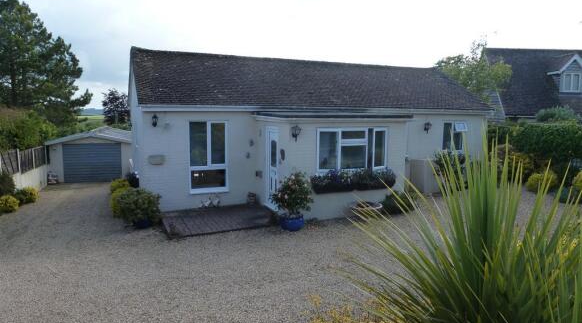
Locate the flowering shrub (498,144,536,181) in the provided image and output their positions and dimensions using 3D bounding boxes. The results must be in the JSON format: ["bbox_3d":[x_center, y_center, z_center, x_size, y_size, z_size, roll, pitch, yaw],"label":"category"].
[{"bbox_3d":[8.675,0.077,15.600,1.350,1.450,1.300,-3,7,-24],"label":"flowering shrub"}]

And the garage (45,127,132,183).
[{"bbox_3d":[-10.933,-0.561,23.445,4.200,2.500,6.300,-2,7,-16],"label":"garage"}]

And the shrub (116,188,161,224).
[{"bbox_3d":[-3.438,0.981,9.100,0.950,0.800,0.900,-3,7,-24],"label":"shrub"}]

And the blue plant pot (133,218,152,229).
[{"bbox_3d":[-3.311,1.382,9.000,0.460,0.280,0.460,-3,7,-24],"label":"blue plant pot"}]

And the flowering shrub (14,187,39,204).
[{"bbox_3d":[-8.321,1.070,12.700,0.720,0.500,0.660,-3,7,-24],"label":"flowering shrub"}]

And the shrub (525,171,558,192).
[{"bbox_3d":[8.660,0.706,13.900,1.000,0.720,0.950,-3,7,-24],"label":"shrub"}]

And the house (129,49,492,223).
[{"bbox_3d":[1.037,-1.305,13.835,11.900,4.500,7.940,-3,7,-24],"label":"house"}]

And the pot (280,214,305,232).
[{"bbox_3d":[0.033,1.354,8.920,0.520,0.370,0.520,0,7,0],"label":"pot"}]

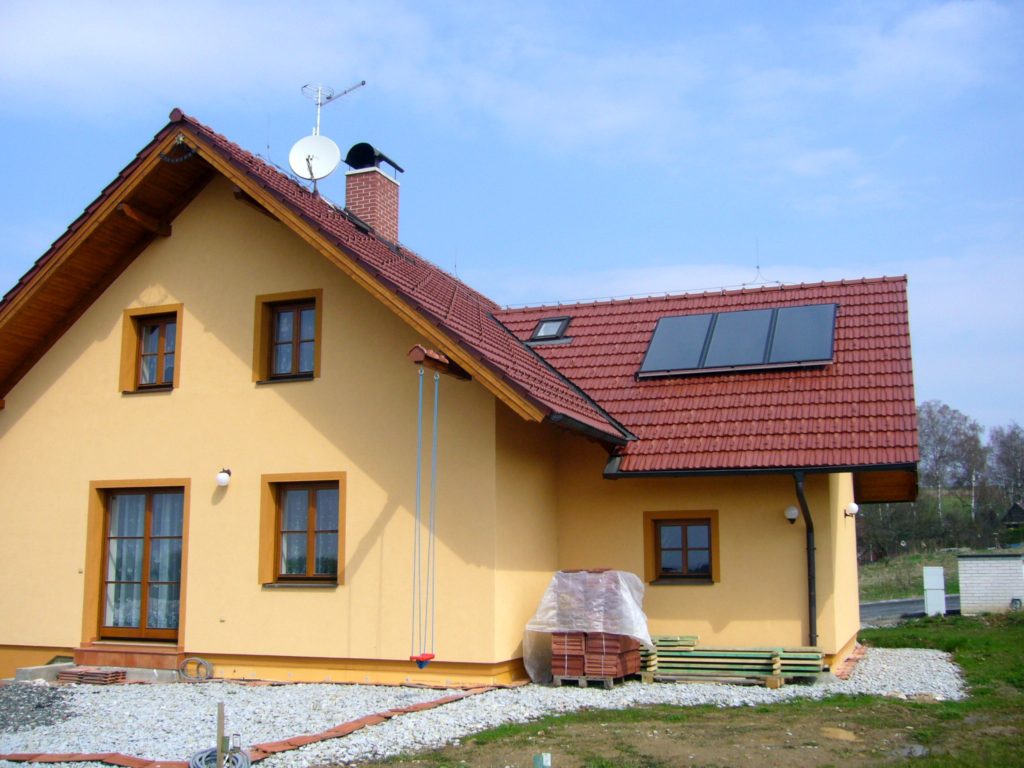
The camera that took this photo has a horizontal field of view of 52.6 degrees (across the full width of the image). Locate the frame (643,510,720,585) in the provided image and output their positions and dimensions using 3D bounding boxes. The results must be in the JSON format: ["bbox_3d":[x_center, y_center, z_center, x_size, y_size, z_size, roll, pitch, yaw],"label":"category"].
[{"bbox_3d":[2.490,2.386,15.129,1.109,1.038,0.202,-4,-10,21],"label":"frame"}]

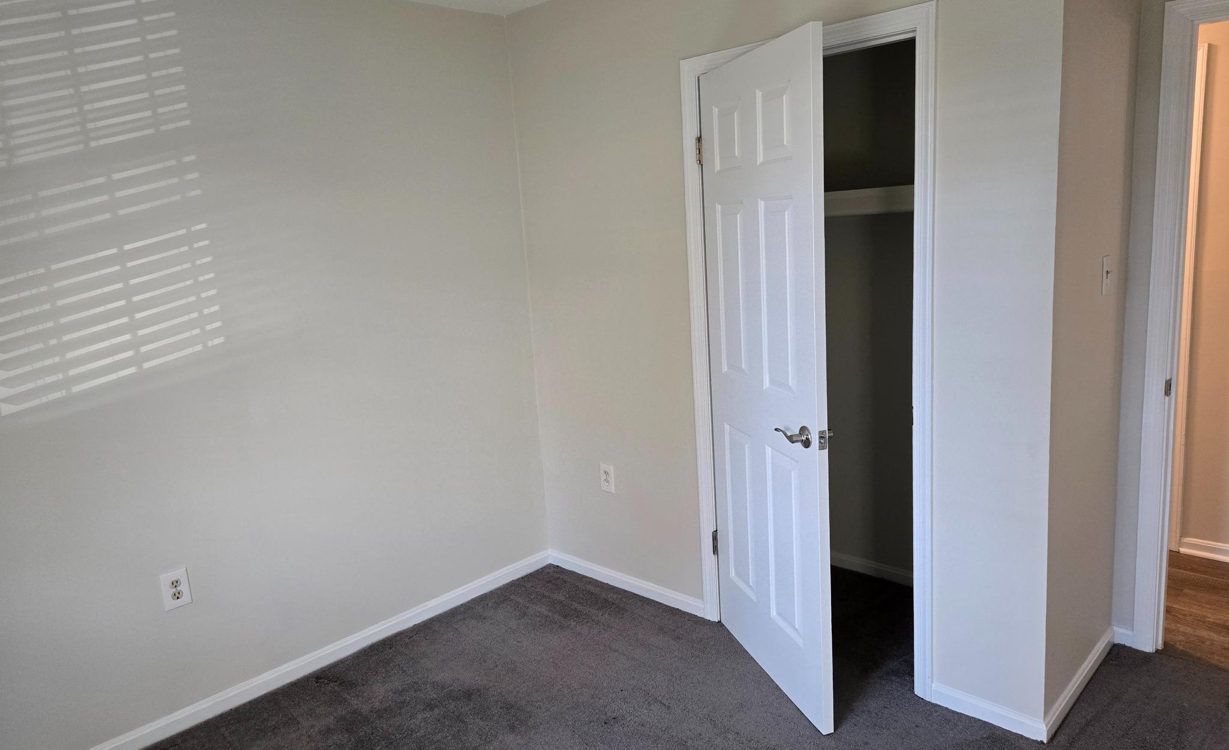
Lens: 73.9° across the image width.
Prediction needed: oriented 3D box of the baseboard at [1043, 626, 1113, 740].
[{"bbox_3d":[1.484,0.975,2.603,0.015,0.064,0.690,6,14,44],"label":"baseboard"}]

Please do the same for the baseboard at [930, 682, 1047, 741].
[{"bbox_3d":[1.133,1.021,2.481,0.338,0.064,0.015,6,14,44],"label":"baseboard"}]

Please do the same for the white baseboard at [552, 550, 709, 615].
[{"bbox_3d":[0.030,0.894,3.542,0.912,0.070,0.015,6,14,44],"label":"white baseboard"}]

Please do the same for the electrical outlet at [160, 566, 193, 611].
[{"bbox_3d":[-1.430,0.698,2.664,0.008,0.124,0.080,6,14,44],"label":"electrical outlet"}]

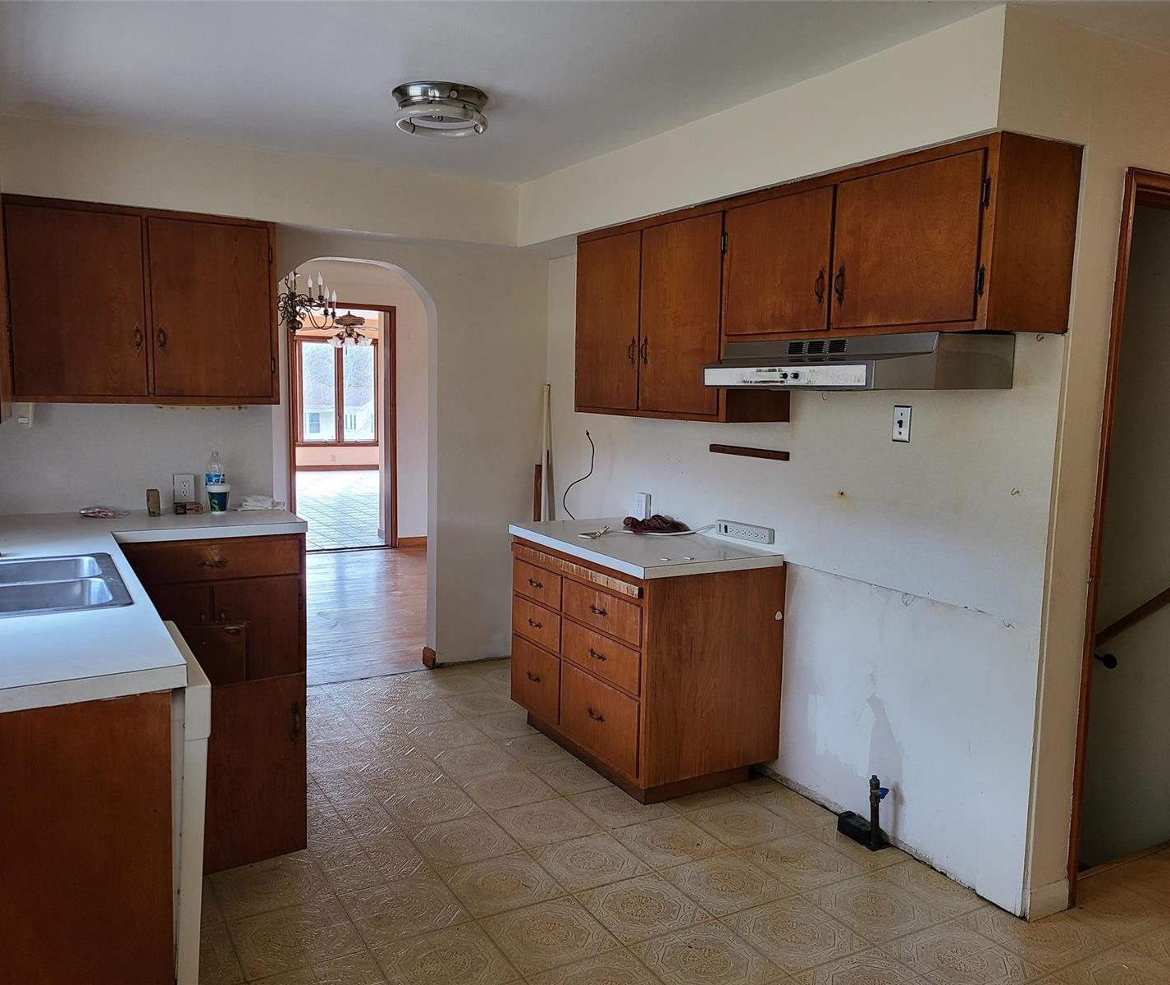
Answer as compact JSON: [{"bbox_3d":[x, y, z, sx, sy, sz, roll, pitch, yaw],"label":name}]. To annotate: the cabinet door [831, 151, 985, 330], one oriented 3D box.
[{"bbox_3d":[0.884,-0.677,2.725,0.020,0.424,0.518,-2,7,-29],"label":"cabinet door"}]

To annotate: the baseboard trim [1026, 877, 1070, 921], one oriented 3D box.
[{"bbox_3d":[1.347,1.181,2.864,0.175,0.094,0.015,-2,7,-29],"label":"baseboard trim"}]

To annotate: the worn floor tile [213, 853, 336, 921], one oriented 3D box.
[{"bbox_3d":[-0.933,1.167,2.930,0.305,0.010,0.307,-2,7,-29],"label":"worn floor tile"}]

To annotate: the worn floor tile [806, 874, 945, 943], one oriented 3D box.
[{"bbox_3d":[0.849,1.211,2.881,0.305,0.010,0.307,-2,7,-29],"label":"worn floor tile"}]

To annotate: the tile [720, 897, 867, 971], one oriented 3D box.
[{"bbox_3d":[0.582,1.222,2.732,0.305,0.010,0.307,-2,7,-29],"label":"tile"}]

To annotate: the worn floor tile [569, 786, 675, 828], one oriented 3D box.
[{"bbox_3d":[0.132,1.122,3.528,0.305,0.010,0.307,-2,7,-29],"label":"worn floor tile"}]

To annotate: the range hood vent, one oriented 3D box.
[{"bbox_3d":[0.787,-0.402,3.065,0.467,0.162,0.907,-2,7,-29],"label":"range hood vent"}]

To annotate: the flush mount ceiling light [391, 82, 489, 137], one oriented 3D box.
[{"bbox_3d":[-0.486,-1.286,3.327,0.322,0.098,0.322,1,6,0],"label":"flush mount ceiling light"}]

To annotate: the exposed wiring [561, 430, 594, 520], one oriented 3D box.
[{"bbox_3d":[-0.037,-0.086,4.967,0.061,0.460,0.303,-2,7,-29],"label":"exposed wiring"}]

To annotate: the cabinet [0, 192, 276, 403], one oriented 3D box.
[{"bbox_3d":[-1.881,-0.776,4.210,1.055,0.791,0.293,-2,7,-29],"label":"cabinet"}]

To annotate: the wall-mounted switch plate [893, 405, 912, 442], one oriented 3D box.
[{"bbox_3d":[1.010,-0.217,3.150,0.011,0.114,0.075,-2,7,-29],"label":"wall-mounted switch plate"}]

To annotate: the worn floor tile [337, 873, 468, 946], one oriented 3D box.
[{"bbox_3d":[-0.515,1.195,2.832,0.300,0.010,0.300,-2,7,-29],"label":"worn floor tile"}]

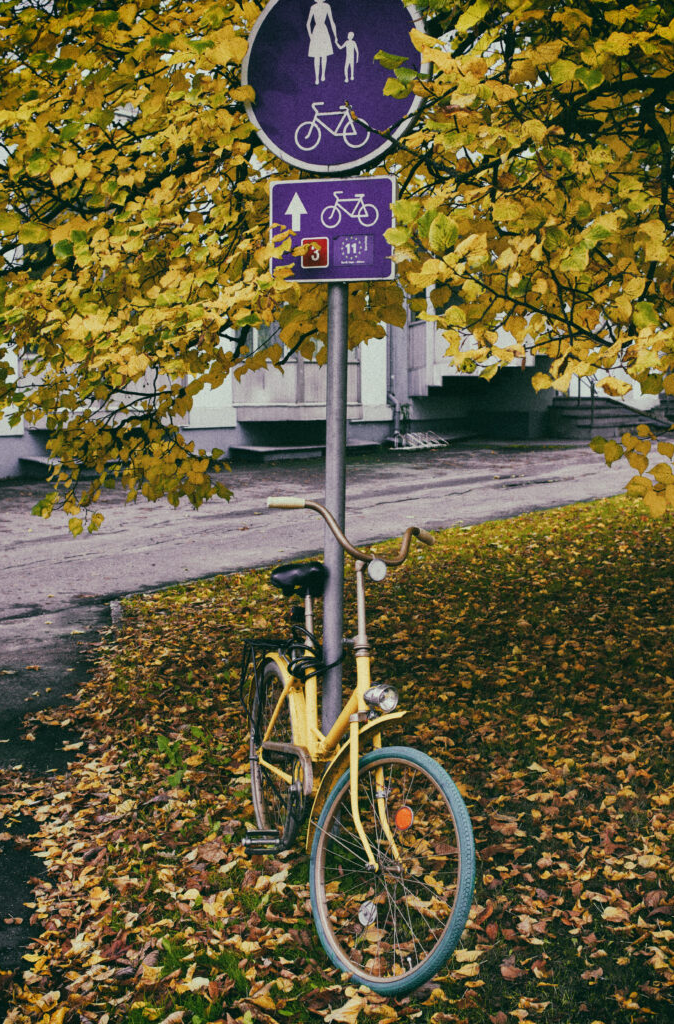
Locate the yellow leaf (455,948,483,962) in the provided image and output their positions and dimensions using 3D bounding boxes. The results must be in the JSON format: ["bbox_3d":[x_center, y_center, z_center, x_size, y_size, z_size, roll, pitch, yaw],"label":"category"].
[{"bbox_3d":[0.337,1.136,3.780,0.072,0.020,0.055,0,5,0],"label":"yellow leaf"}]

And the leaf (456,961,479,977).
[{"bbox_3d":[0.330,1.144,3.700,0.065,0.023,0.055,0,5,0],"label":"leaf"}]

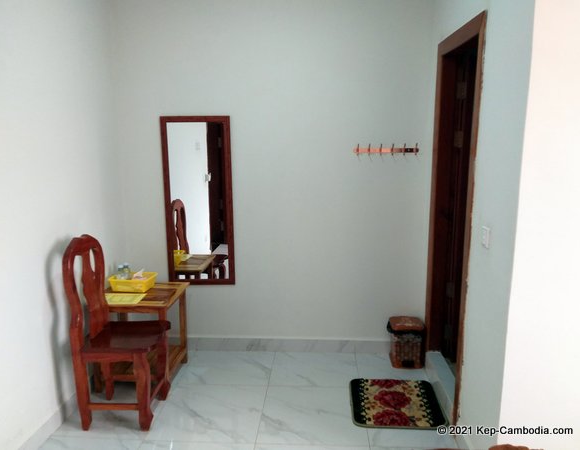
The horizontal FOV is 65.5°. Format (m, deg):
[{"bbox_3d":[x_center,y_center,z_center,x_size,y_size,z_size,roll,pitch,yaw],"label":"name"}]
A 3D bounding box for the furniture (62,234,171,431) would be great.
[{"bbox_3d":[-0.943,0.594,2.537,0.448,1.064,0.359,0,12,4],"label":"furniture"}]

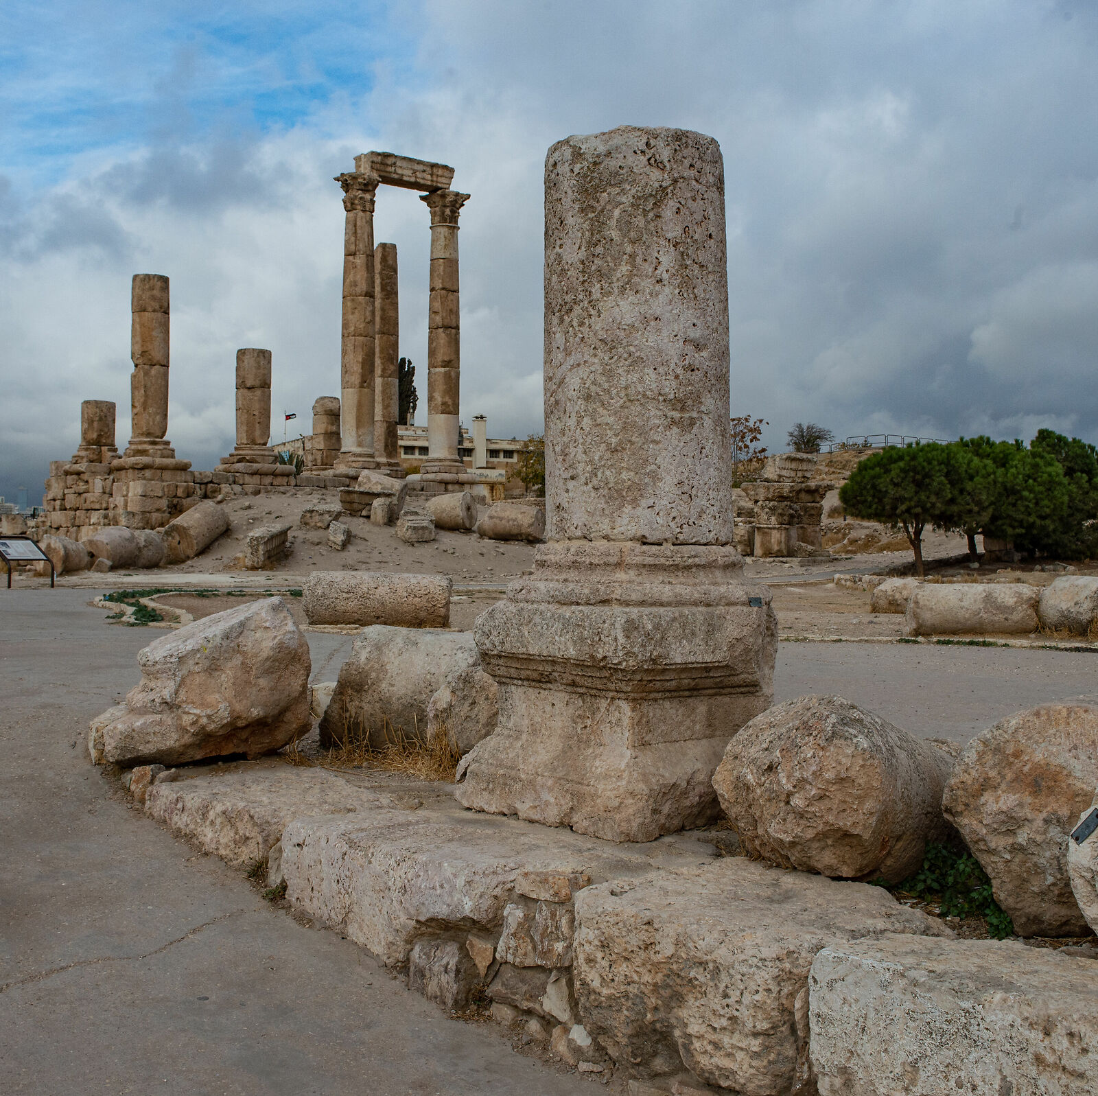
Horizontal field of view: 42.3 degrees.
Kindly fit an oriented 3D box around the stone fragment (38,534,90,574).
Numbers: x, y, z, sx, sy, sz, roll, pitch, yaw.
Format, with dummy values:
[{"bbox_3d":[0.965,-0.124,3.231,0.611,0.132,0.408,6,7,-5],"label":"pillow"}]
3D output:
[{"bbox_3d":[-14.147,0.181,41.395,1.150,1.150,1.200,1,1,27],"label":"stone fragment"}]

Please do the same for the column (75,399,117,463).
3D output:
[{"bbox_3d":[-15.579,-4.047,49.000,1.620,2.180,1.620,0,0,-40],"label":"column"}]

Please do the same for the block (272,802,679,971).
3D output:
[{"bbox_3d":[-0.280,1.410,5.880,1.550,0.400,0.900,0,0,43],"label":"block"}]

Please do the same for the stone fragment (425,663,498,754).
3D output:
[{"bbox_3d":[-0.334,0.898,7.609,0.520,0.500,0.500,1,1,37],"label":"stone fragment"}]

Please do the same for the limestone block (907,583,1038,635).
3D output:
[{"bbox_3d":[5.974,0.857,20.000,1.850,0.750,0.760,0,0,0],"label":"limestone block"}]

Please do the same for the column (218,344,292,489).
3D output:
[{"bbox_3d":[-9.999,-4.374,48.200,2.500,4.850,2.500,0,0,0],"label":"column"}]

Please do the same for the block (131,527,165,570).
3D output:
[{"bbox_3d":[-12.549,0.028,43.400,1.200,1.250,1.250,0,0,20],"label":"block"}]

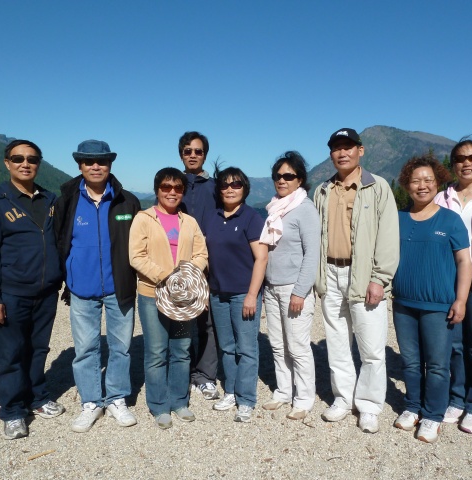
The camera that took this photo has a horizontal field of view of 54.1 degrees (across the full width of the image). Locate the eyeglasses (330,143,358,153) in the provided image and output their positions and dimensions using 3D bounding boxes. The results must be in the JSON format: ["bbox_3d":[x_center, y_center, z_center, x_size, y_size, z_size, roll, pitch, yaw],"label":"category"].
[{"bbox_3d":[0.650,-0.536,2.720,0.143,0.044,0.140,2,5,32],"label":"eyeglasses"}]

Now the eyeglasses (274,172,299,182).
[{"bbox_3d":[0.320,-0.376,2.810,0.146,0.050,0.140,3,5,34],"label":"eyeglasses"}]

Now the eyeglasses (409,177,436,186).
[{"bbox_3d":[1.045,-0.327,2.583,0.142,0.045,0.140,2,4,24],"label":"eyeglasses"}]

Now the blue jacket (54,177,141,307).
[{"bbox_3d":[-0.806,0.003,2.690,0.490,0.750,0.300,-1,4,-15],"label":"blue jacket"}]

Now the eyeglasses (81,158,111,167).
[{"bbox_3d":[-0.815,-0.441,2.670,0.148,0.046,0.140,-1,4,-20],"label":"eyeglasses"}]

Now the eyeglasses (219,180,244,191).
[{"bbox_3d":[-0.028,-0.337,2.853,0.145,0.048,0.145,1,4,9],"label":"eyeglasses"}]

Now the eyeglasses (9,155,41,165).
[{"bbox_3d":[-1.167,-0.435,2.540,0.152,0.048,0.140,0,3,-31],"label":"eyeglasses"}]

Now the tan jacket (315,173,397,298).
[{"bbox_3d":[0.720,-0.027,2.775,0.490,0.745,0.290,2,5,28],"label":"tan jacket"}]

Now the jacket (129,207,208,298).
[{"bbox_3d":[-0.408,0.075,2.792,0.470,0.530,0.330,-1,4,-13],"label":"jacket"}]

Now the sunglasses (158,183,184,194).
[{"bbox_3d":[-0.384,-0.300,2.720,0.148,0.056,0.140,2,3,-12],"label":"sunglasses"}]

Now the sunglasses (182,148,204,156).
[{"bbox_3d":[-0.284,-0.582,3.120,0.143,0.048,0.140,0,4,-3],"label":"sunglasses"}]

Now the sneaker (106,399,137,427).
[{"bbox_3d":[-0.700,1.051,2.825,0.106,0.110,0.285,-3,5,-36],"label":"sneaker"}]

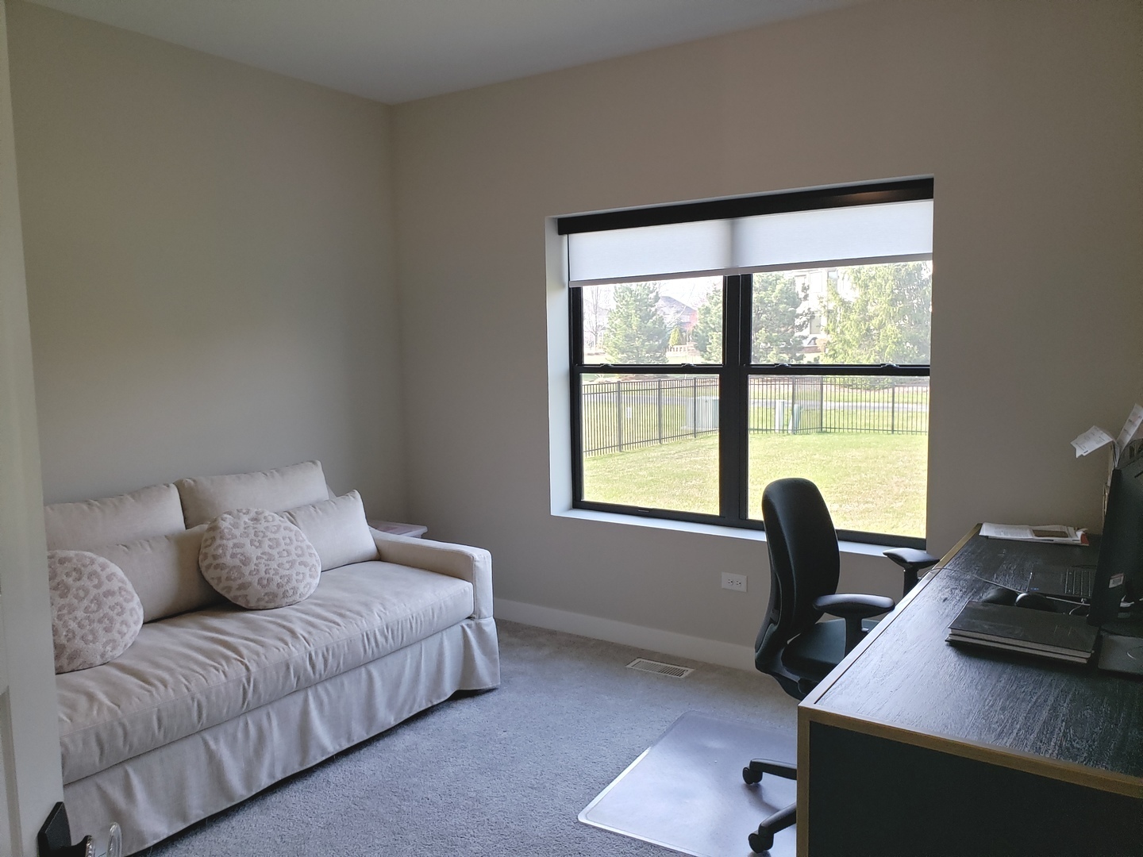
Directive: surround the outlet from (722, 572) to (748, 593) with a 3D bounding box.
[{"bbox_3d":[0.720,0.684,3.807,0.116,0.073,0.010,3,7,33],"label":"outlet"}]

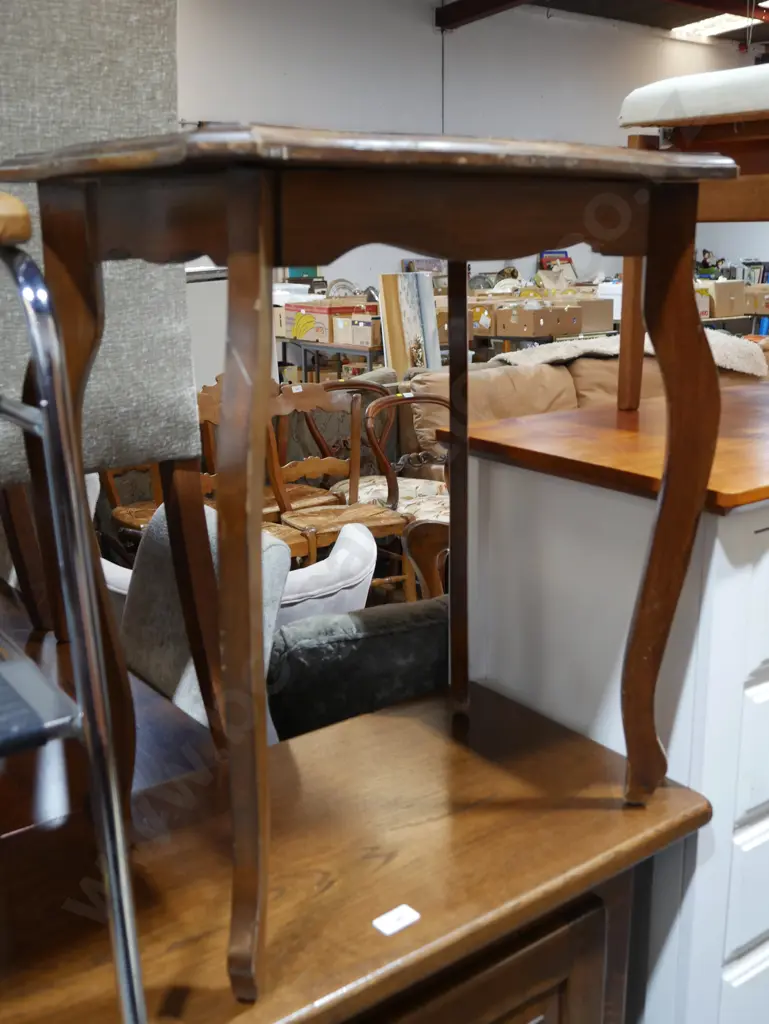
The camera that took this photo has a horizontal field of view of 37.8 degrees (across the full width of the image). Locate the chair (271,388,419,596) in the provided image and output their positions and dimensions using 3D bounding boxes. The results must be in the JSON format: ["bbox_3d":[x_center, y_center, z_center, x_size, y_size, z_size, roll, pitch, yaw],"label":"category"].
[{"bbox_3d":[-0.190,-0.010,4.449,0.455,0.920,0.460,-8,15,-27],"label":"chair"}]

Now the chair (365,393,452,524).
[{"bbox_3d":[0.255,0.013,4.484,0.470,0.870,0.520,-10,17,-31],"label":"chair"}]

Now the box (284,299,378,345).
[{"bbox_3d":[-0.382,-1.373,8.120,0.441,0.245,0.521,-12,19,-38],"label":"box"}]

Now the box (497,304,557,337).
[{"bbox_3d":[1.213,-1.499,8.802,0.520,0.210,0.390,-11,17,-36],"label":"box"}]

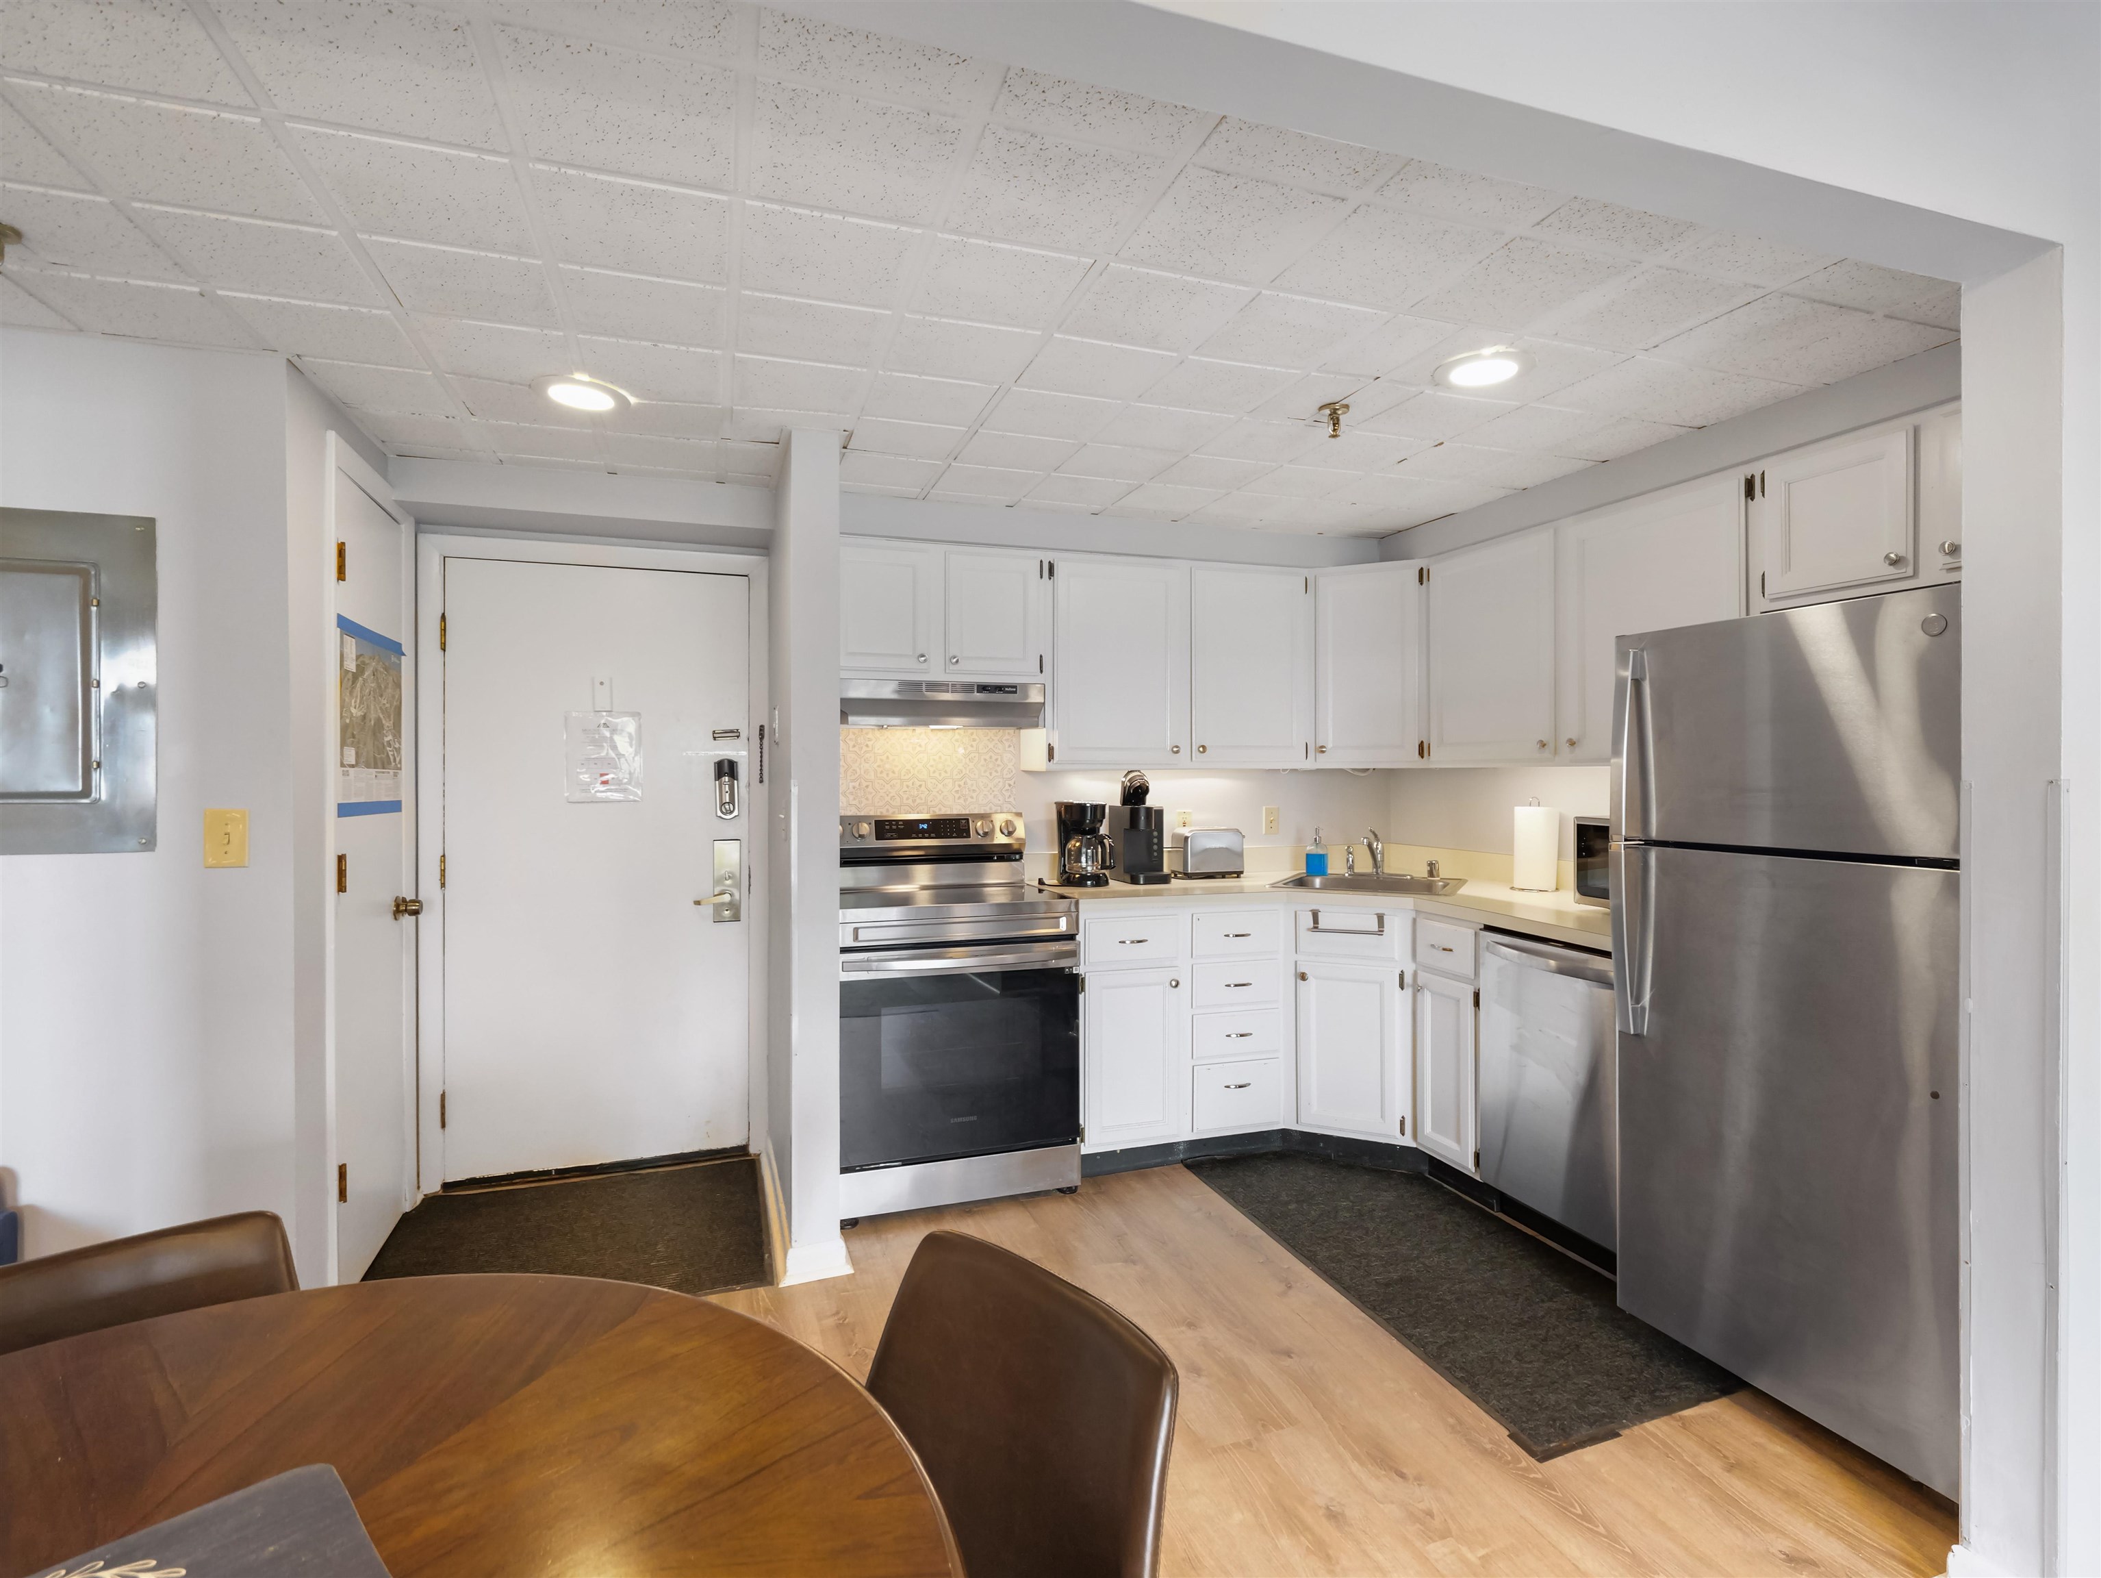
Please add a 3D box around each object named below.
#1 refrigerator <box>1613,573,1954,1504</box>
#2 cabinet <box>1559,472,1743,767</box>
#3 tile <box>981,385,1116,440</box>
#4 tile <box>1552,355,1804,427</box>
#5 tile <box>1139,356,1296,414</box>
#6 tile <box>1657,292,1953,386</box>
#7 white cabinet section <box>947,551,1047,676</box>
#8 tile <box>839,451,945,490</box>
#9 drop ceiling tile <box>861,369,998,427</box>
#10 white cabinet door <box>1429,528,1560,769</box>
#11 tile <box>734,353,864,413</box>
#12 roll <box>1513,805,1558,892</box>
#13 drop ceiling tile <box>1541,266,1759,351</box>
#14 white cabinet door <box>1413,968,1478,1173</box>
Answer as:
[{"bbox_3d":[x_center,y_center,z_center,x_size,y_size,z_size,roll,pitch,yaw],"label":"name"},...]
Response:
[{"bbox_3d":[1.742,0.448,2.043,0.730,1.625,0.710,0,1,-19],"label":"refrigerator"},{"bbox_3d":[1.742,-0.431,2.672,0.335,0.725,0.550,0,1,-19],"label":"cabinet"},{"bbox_3d":[-0.001,-0.962,2.501,0.295,0.018,0.295,0,1,-19],"label":"tile"},{"bbox_3d":[1.489,-0.953,2.333,0.510,0.017,0.280,0,1,-18],"label":"tile"},{"bbox_3d":[0.382,-0.941,2.254,0.290,0.020,0.290,-1,2,-19],"label":"tile"},{"bbox_3d":[1.577,-0.940,2.049,0.545,0.020,0.280,0,1,-19],"label":"tile"},{"bbox_3d":[-0.190,-0.591,3.300,0.338,0.408,0.022,-1,1,-19],"label":"white cabinet section"},{"bbox_3d":[-0.502,-0.963,2.933,0.295,0.018,0.295,0,1,-19],"label":"tile"},{"bbox_3d":[-0.305,-0.943,2.390,0.280,0.020,0.280,0,1,-19],"label":"drop ceiling tile"},{"bbox_3d":[1.472,-0.452,3.256,0.020,0.705,0.557,-1,1,-19],"label":"white cabinet door"},{"bbox_3d":[-0.596,-0.947,2.281,0.282,0.017,0.278,0,1,-18],"label":"tile"},{"bbox_3d":[1.632,0.196,3.274,0.135,0.285,0.135,0,1,0],"label":"roll"},{"bbox_3d":[1.148,-0.931,1.876,0.290,0.020,0.290,-1,2,-19],"label":"drop ceiling tile"},{"bbox_3d":[1.224,0.865,3.014,0.022,0.561,0.231,0,0,-23],"label":"white cabinet door"}]

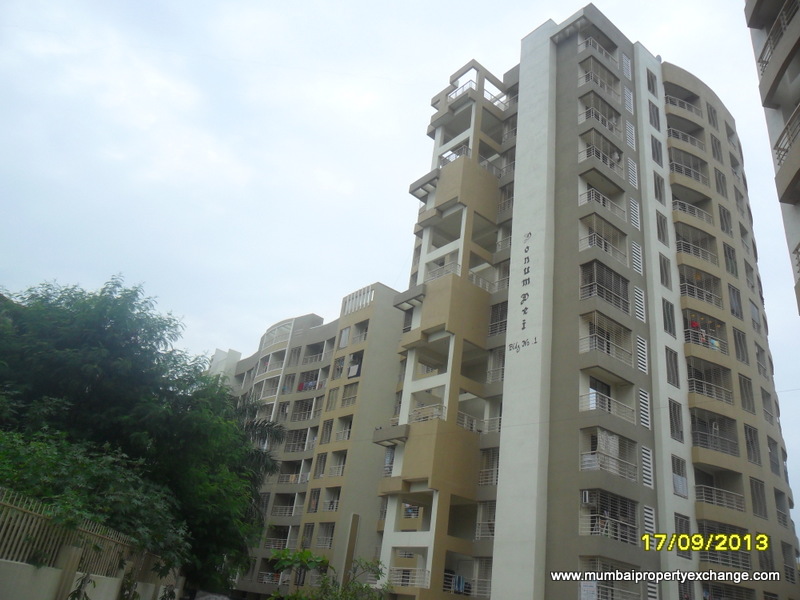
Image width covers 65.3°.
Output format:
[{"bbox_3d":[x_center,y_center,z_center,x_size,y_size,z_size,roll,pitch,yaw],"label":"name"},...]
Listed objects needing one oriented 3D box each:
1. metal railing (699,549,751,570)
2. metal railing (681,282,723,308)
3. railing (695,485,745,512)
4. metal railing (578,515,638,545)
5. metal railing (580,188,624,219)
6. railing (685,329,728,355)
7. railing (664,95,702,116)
[{"bbox_3d":[16.389,12.934,31.225,3.272,0.760,0.398,17,-26,-20],"label":"metal railing"},{"bbox_3d":[18.047,-0.182,37.162,3.272,0.760,0.398,17,-26,-20],"label":"metal railing"},{"bbox_3d":[16.719,10.324,32.407,3.272,0.760,0.398,17,-26,-20],"label":"railing"},{"bbox_3d":[9.657,10.539,28.596,3.142,0.760,1.034,23,-29,-32],"label":"metal railing"},{"bbox_3d":[11.644,-5.172,35.707,3.142,0.760,1.034,23,-29,-32],"label":"metal railing"},{"bbox_3d":[17.715,2.450,35.970,3.272,0.760,0.398,17,-26,-20],"label":"railing"},{"bbox_3d":[19.703,-13.272,43.086,3.272,0.760,0.398,17,-26,-20],"label":"railing"}]

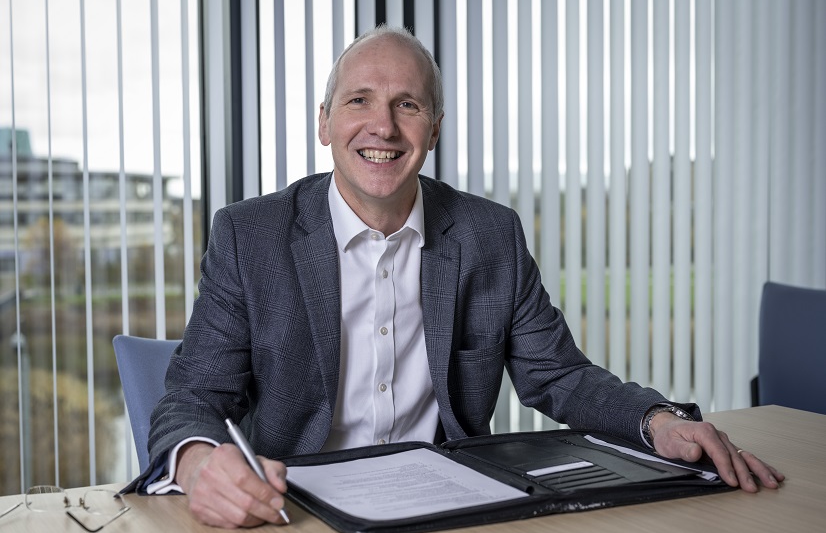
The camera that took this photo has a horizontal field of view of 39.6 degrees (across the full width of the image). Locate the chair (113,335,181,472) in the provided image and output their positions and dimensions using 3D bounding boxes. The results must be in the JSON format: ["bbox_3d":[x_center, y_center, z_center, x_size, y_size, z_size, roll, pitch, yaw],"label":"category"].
[{"bbox_3d":[-0.195,0.550,1.838,0.550,0.860,0.580,-2,3,-25],"label":"chair"}]

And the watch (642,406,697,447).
[{"bbox_3d":[0.338,0.214,1.516,0.067,0.057,0.040,25,1,-38],"label":"watch"}]

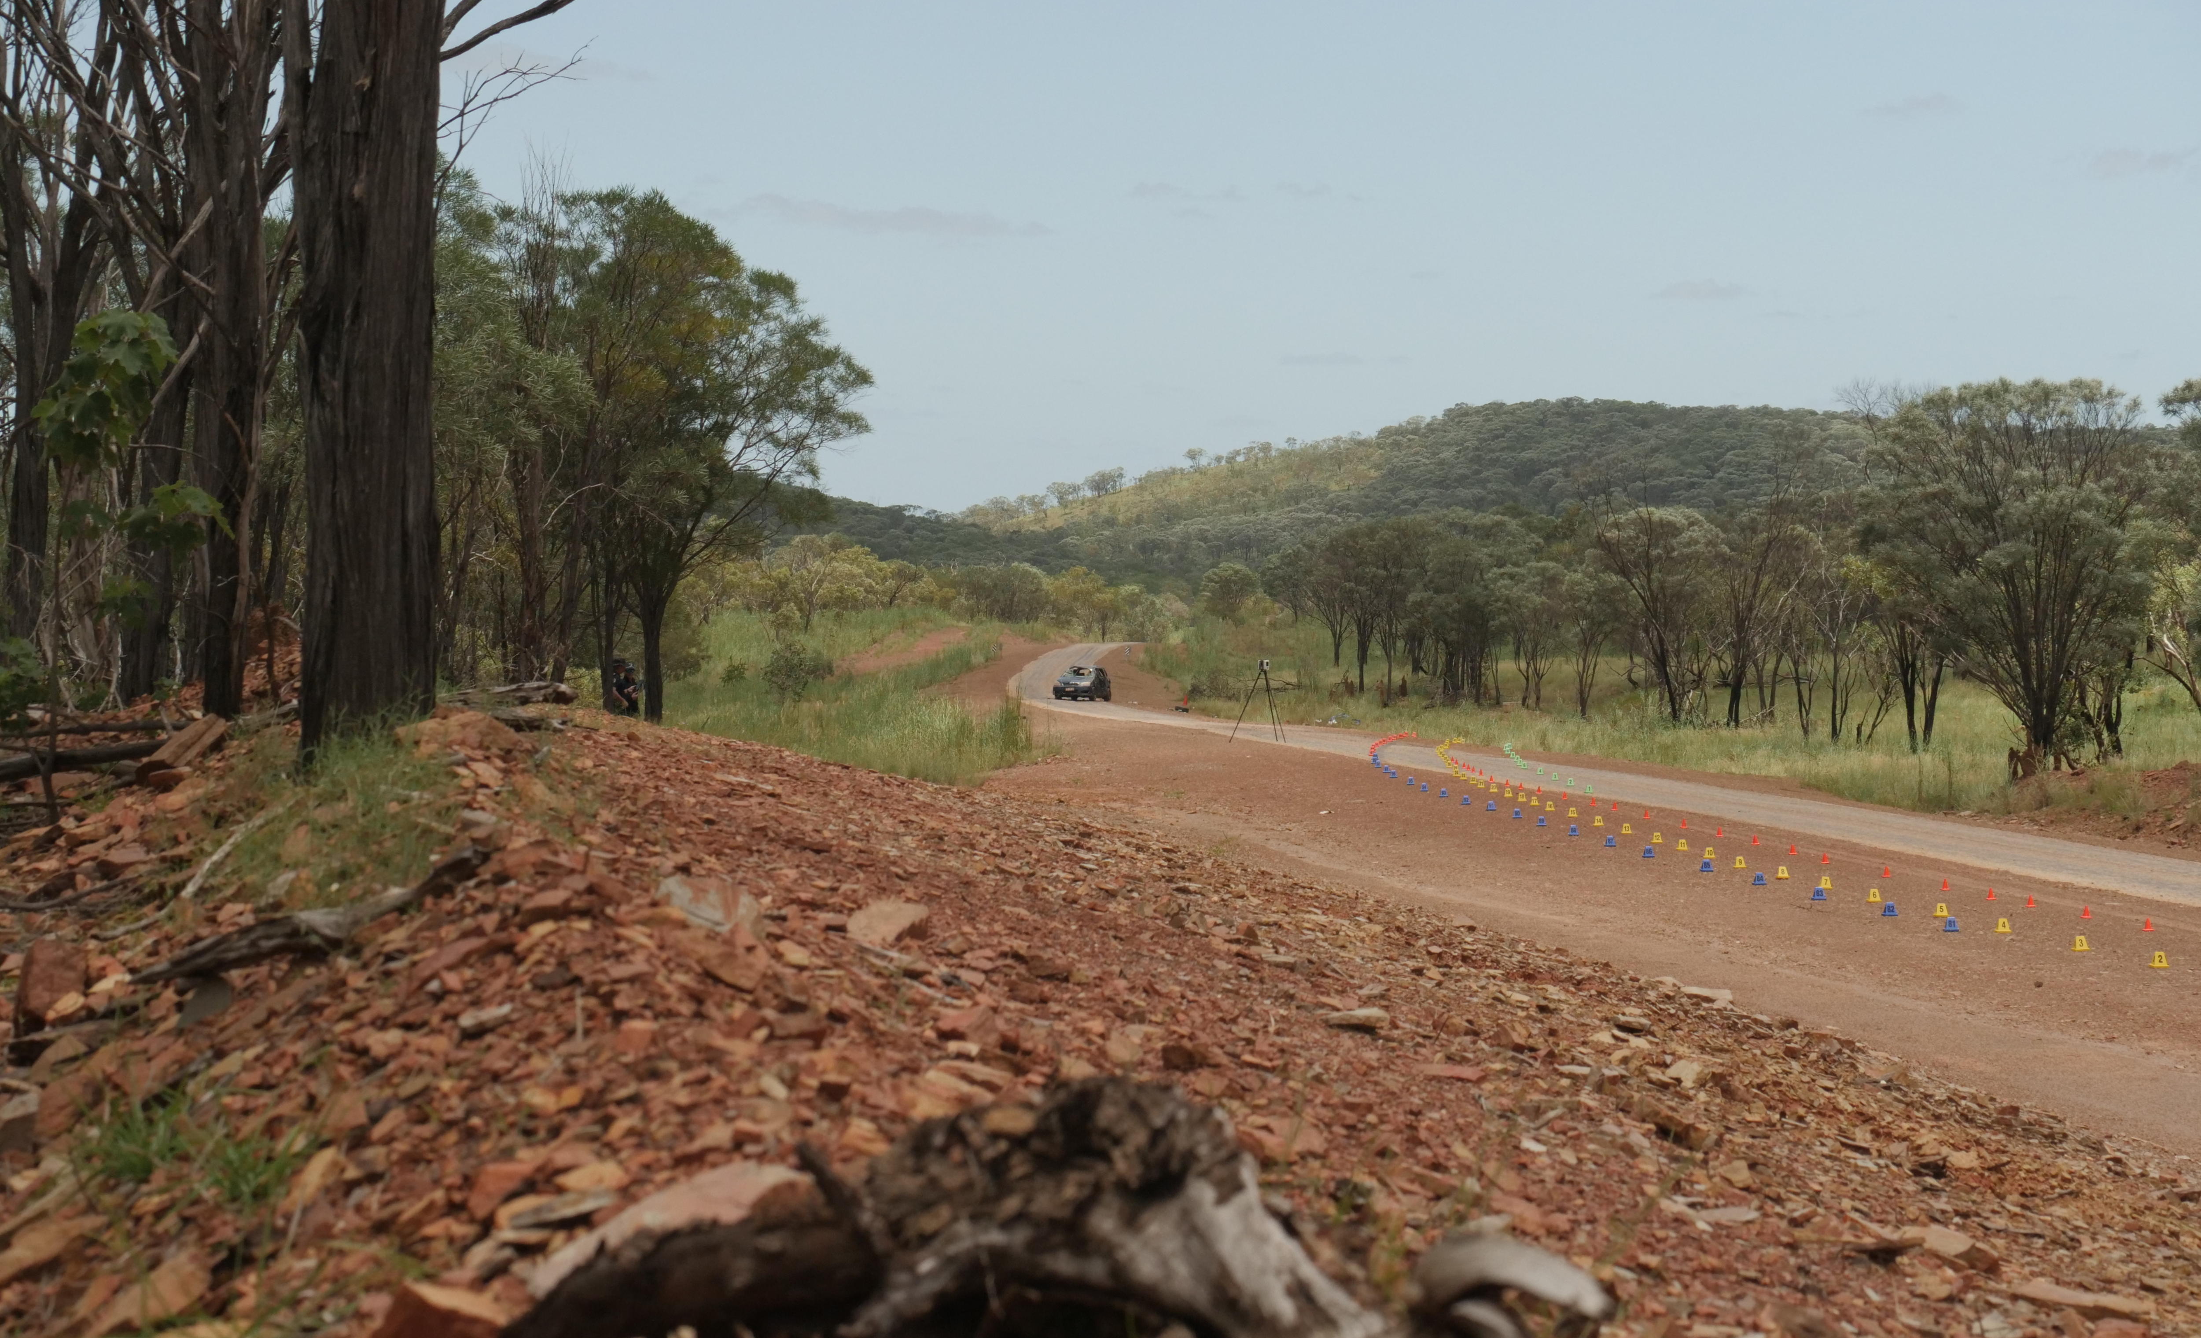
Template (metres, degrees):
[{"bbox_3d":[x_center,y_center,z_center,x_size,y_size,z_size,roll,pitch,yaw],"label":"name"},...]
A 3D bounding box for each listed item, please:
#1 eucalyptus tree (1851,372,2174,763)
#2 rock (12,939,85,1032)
[{"bbox_3d":[16.191,-1.648,79.000,5.400,7.000,5.200,0,1,0],"label":"eucalyptus tree"},{"bbox_3d":[-1.583,0.474,6.700,0.108,0.138,0.105,0,1,0],"label":"rock"}]

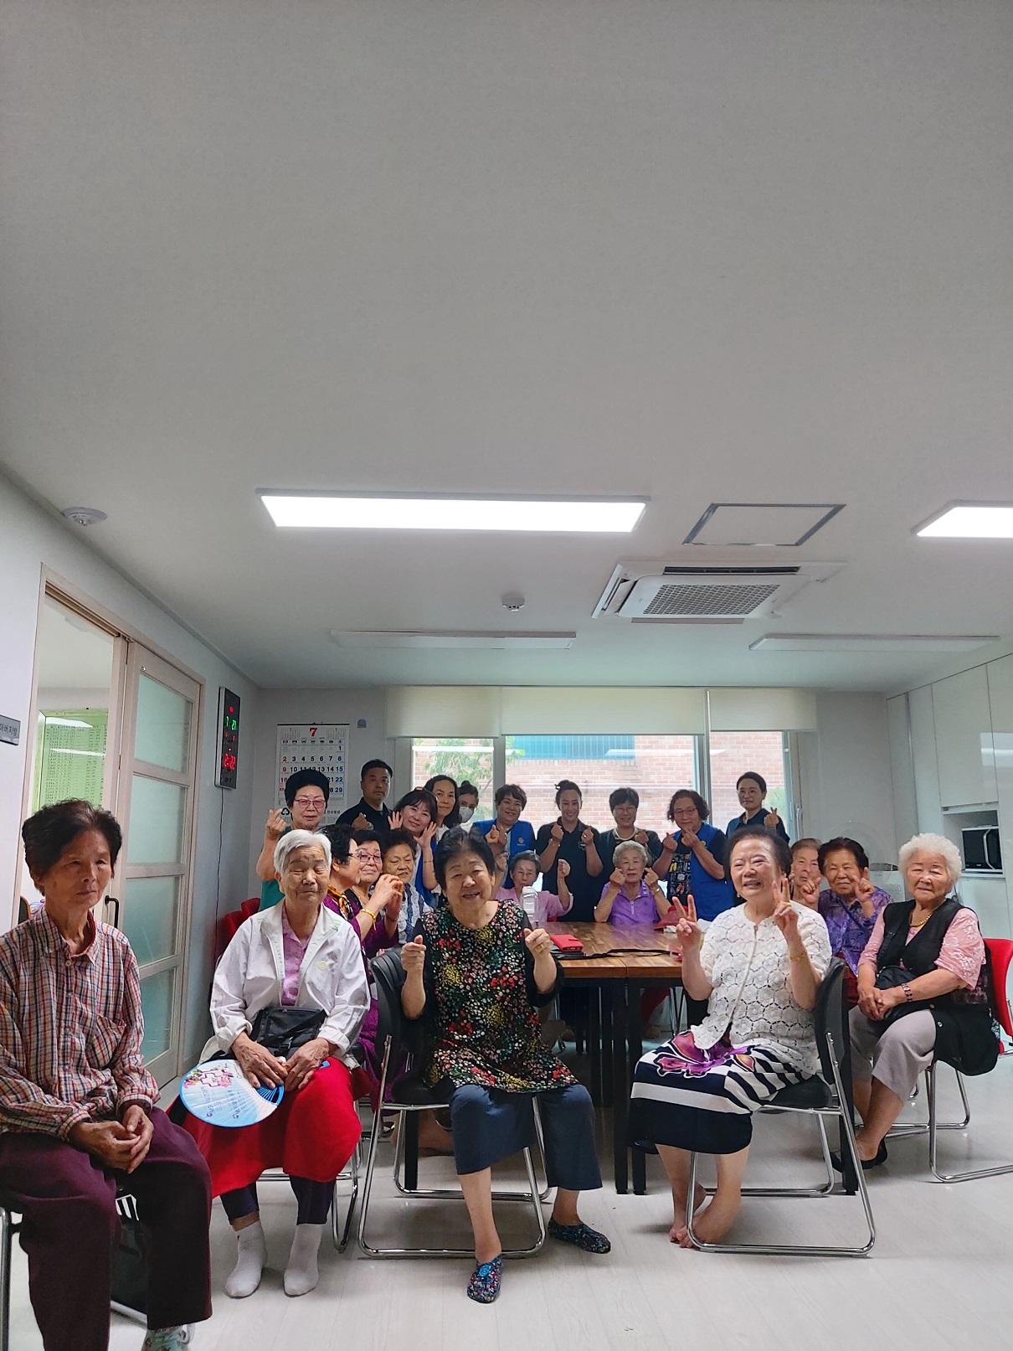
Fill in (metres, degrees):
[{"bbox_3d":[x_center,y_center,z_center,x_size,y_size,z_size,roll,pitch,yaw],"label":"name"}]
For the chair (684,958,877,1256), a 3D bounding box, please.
[{"bbox_3d":[0.803,1.314,3.107,0.530,0.790,0.510,-1,-10,4],"label":"chair"}]

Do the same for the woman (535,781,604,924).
[{"bbox_3d":[0.404,1.459,6.081,0.460,1.580,0.350,0,-11,0],"label":"woman"}]

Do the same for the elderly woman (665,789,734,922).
[{"bbox_3d":[1.213,1.475,6.024,0.480,1.530,0.360,-1,-11,5],"label":"elderly woman"}]

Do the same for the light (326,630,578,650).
[{"bbox_3d":[-0.283,-0.190,5.286,1.288,0.025,0.315,1,-11,-3],"label":"light"}]

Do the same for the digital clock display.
[{"bbox_3d":[-1.698,0.400,5.966,0.045,0.585,0.420,0,-10,-3],"label":"digital clock display"}]

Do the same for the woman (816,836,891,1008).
[{"bbox_3d":[1.480,1.286,4.127,0.520,1.200,0.700,-5,-12,25],"label":"woman"}]

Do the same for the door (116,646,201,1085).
[{"bbox_3d":[-1.682,0.953,4.661,0.038,2.045,1.120,1,-11,-3],"label":"door"}]

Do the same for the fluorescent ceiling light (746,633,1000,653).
[{"bbox_3d":[2.026,-0.167,5.392,1.285,0.025,0.315,1,-11,-3],"label":"fluorescent ceiling light"}]

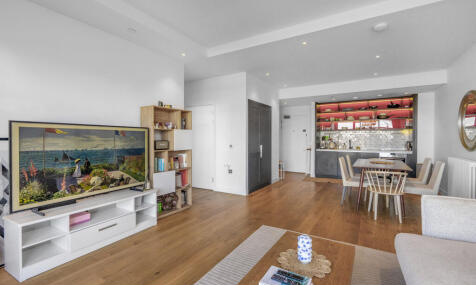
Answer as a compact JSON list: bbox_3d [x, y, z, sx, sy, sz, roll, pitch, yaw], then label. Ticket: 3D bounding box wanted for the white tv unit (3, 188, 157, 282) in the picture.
[{"bbox_3d":[-1.675,0.940,2.499,0.400,0.486,1.400,1,1,30],"label":"white tv unit"}]

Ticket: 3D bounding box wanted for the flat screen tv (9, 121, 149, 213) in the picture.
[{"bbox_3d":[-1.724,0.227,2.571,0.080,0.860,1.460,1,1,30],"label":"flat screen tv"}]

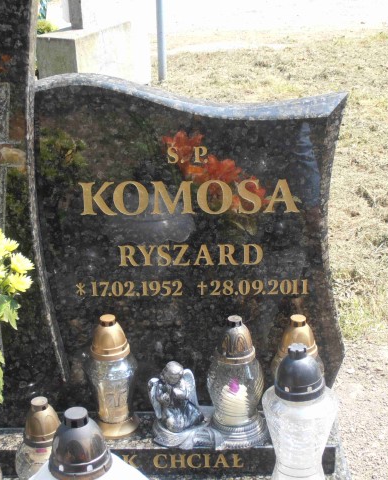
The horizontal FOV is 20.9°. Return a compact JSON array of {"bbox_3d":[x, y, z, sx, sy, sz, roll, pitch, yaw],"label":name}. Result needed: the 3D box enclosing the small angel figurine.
[{"bbox_3d":[-0.025,0.314,2.100,0.122,0.168,0.105,-1,23,0],"label":"small angel figurine"}]

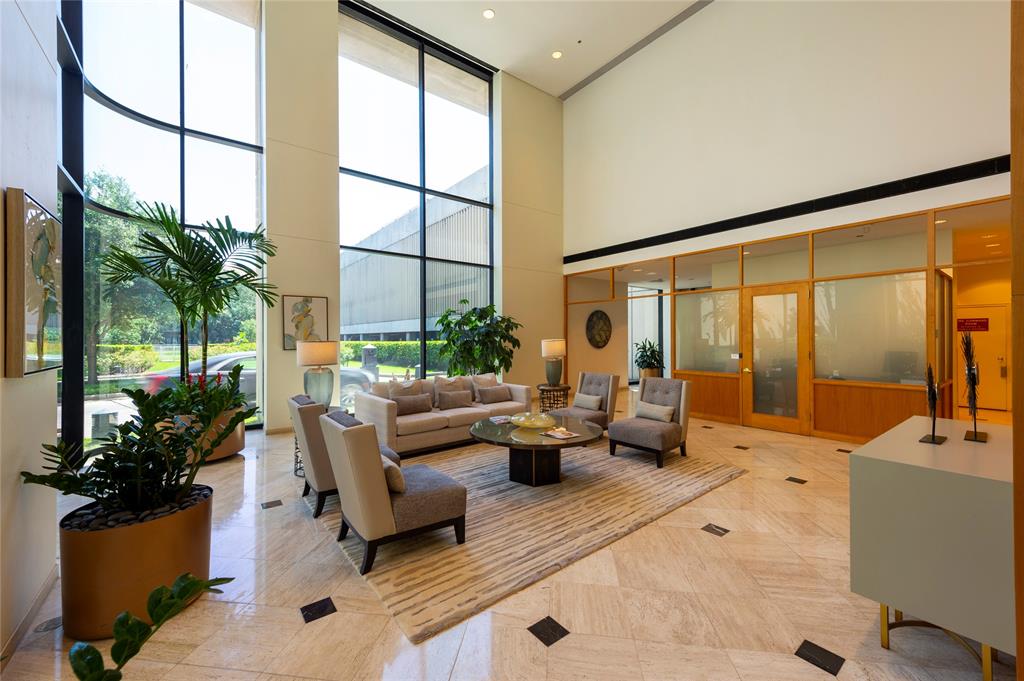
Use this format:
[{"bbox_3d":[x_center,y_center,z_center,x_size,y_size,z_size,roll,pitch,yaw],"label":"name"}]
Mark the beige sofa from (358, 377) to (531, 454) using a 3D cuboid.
[{"bbox_3d":[-0.939,0.981,5.774,2.229,0.852,1.221,0,0,-38],"label":"beige sofa"}]

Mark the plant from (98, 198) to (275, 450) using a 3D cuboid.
[{"bbox_3d":[-3.831,-0.076,4.885,1.500,2.960,1.550,0,0,-39],"label":"plant"}]

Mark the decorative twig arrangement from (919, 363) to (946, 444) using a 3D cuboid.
[{"bbox_3d":[2.308,0.339,2.178,0.200,0.420,0.090,0,0,-39],"label":"decorative twig arrangement"}]

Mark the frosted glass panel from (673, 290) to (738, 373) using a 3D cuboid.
[{"bbox_3d":[3.409,-0.152,7.011,0.040,1.405,1.103,0,0,-39],"label":"frosted glass panel"}]

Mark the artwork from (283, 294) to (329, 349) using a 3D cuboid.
[{"bbox_3d":[-3.209,-0.274,6.207,0.640,0.815,0.040,0,0,-39],"label":"artwork"}]

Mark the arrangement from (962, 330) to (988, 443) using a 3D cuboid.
[{"bbox_3d":[2.583,0.244,2.219,0.312,0.584,0.099,0,0,-38],"label":"arrangement"}]

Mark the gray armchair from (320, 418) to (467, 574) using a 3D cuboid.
[{"bbox_3d":[-0.844,0.968,2.789,0.809,0.900,0.650,0,0,-38],"label":"gray armchair"}]

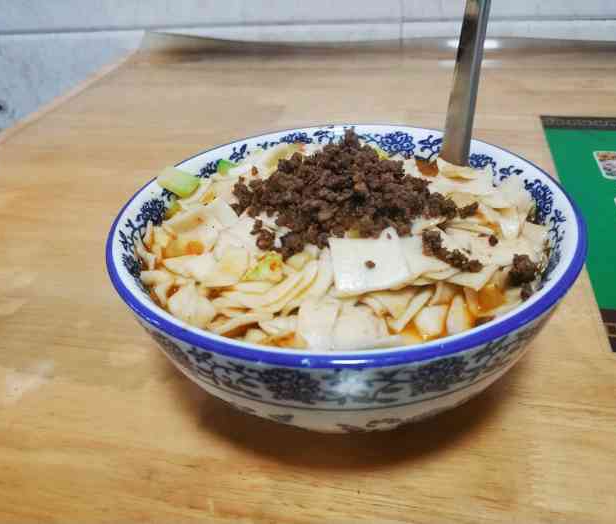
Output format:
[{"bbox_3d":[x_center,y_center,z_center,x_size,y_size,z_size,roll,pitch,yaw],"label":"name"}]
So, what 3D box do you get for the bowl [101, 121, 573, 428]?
[{"bbox_3d":[0.017,0.011,0.273,0.205,0.088,0.205,-4,34,0],"label":"bowl"}]

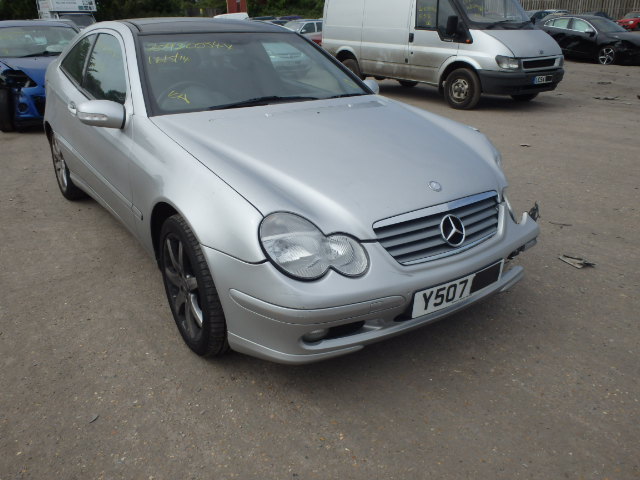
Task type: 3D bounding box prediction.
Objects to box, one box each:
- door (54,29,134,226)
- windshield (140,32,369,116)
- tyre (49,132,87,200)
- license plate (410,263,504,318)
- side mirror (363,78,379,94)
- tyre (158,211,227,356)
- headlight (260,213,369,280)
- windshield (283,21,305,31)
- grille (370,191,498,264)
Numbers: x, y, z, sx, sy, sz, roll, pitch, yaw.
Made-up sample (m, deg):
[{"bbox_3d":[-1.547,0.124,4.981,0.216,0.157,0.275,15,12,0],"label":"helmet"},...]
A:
[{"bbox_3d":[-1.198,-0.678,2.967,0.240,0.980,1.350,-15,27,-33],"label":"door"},{"bbox_3d":[-0.374,-1.014,2.970,1.420,0.150,0.770,-15,59,-33],"label":"windshield"},{"bbox_3d":[-2.062,-0.652,4.323,0.225,0.630,0.630,-15,27,-33],"label":"tyre"},{"bbox_3d":[0.558,0.187,2.052,0.520,0.111,0.025,-15,24,-33],"label":"license plate"},{"bbox_3d":[0.333,-1.002,3.475,0.220,0.150,0.150,-15,27,-33],"label":"side mirror"},{"bbox_3d":[-0.485,0.184,2.277,0.225,0.630,0.630,-15,27,-33],"label":"tyre"},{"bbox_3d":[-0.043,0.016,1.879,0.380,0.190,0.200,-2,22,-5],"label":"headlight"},{"bbox_3d":[-1.328,-10.286,25.000,1.380,0.150,0.720,19,71,38],"label":"windshield"},{"bbox_3d":[0.508,-0.049,2.033,0.700,0.210,0.100,-15,7,-33],"label":"grille"}]

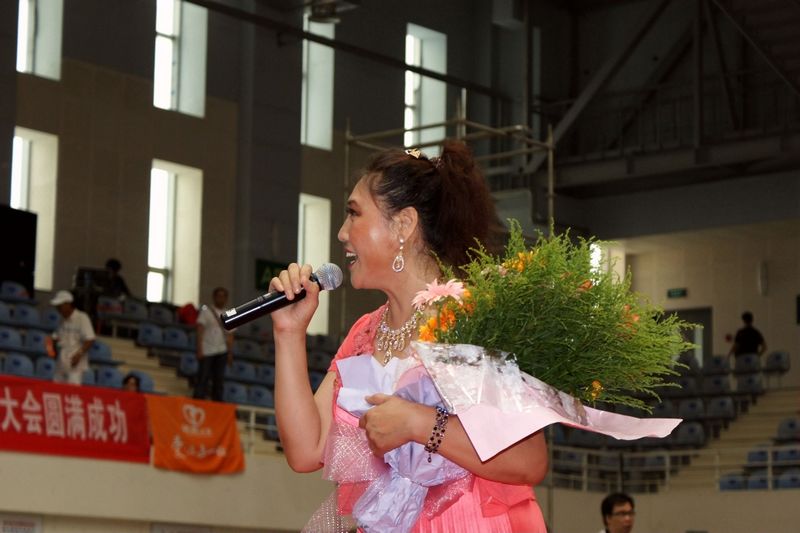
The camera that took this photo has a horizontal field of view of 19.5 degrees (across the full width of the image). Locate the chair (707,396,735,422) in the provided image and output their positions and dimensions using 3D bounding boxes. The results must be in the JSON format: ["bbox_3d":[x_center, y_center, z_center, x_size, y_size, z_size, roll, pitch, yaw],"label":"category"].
[{"bbox_3d":[4.780,2.132,34.900,0.430,0.360,0.420,-5,-11,33],"label":"chair"}]

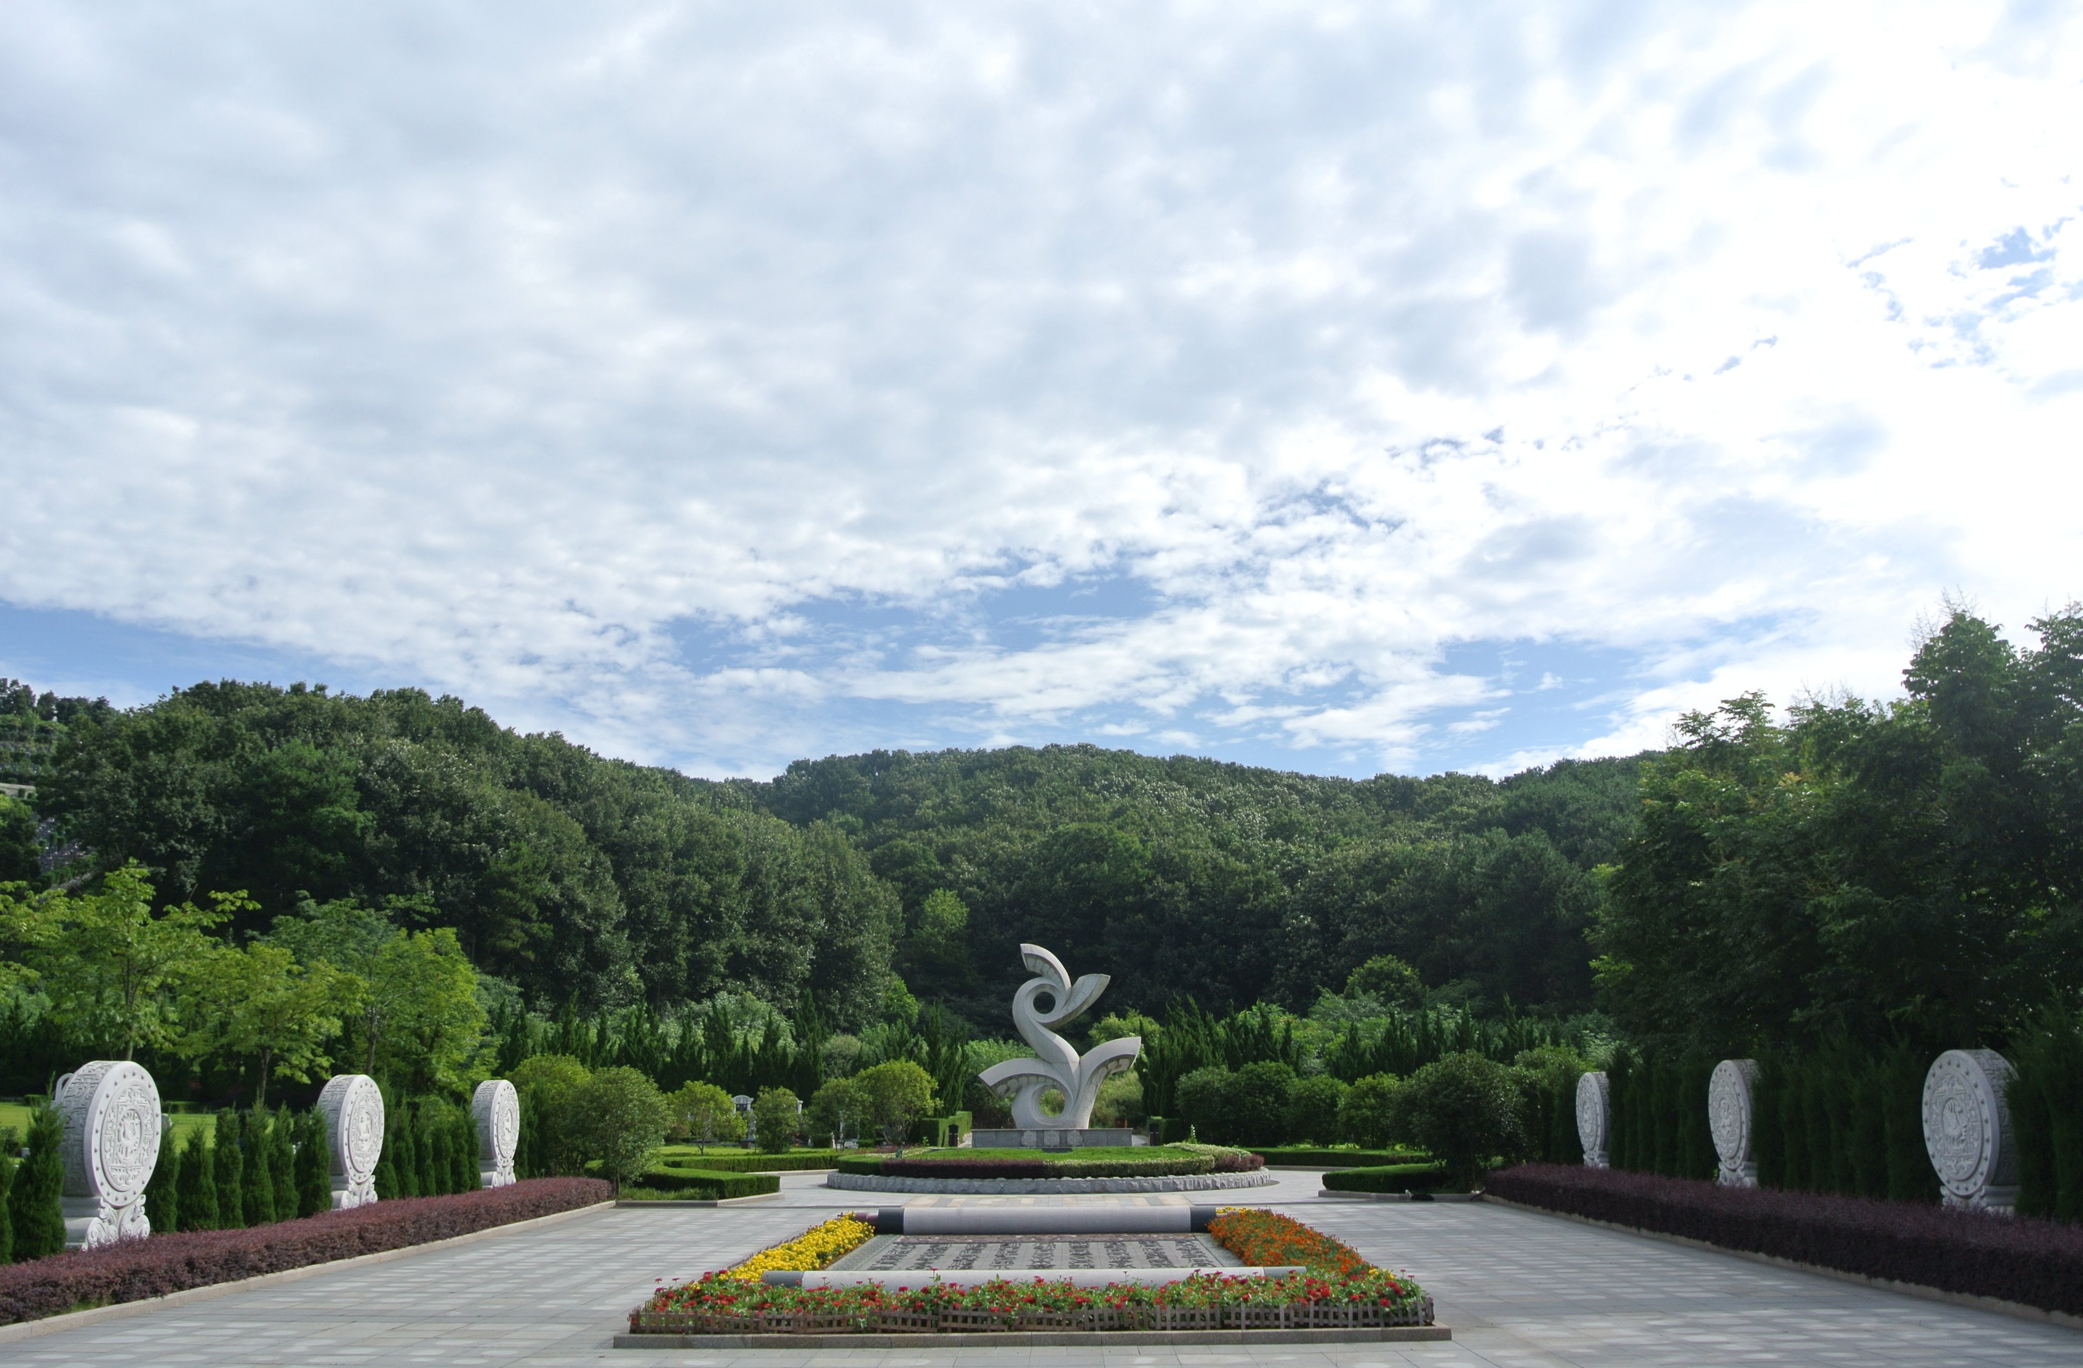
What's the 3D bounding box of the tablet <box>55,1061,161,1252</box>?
[{"bbox_3d":[-9.406,4.810,17.312,0.520,2.100,1.420,0,-14,0],"label":"tablet"}]

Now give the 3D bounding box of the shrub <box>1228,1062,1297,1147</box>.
[{"bbox_3d":[7.301,13.836,57.120,2.352,2.856,2.352,-1,-14,0],"label":"shrub"}]

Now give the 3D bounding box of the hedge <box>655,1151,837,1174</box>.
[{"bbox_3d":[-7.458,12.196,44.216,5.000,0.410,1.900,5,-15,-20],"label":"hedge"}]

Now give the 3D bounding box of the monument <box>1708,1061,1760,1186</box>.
[{"bbox_3d":[9.400,6.133,23.344,0.386,2.050,1.445,-1,-14,0],"label":"monument"}]

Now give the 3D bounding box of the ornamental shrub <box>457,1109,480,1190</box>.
[{"bbox_3d":[-9.378,7.783,28.492,0.420,1.596,0.420,-1,-14,0],"label":"ornamental shrub"}]

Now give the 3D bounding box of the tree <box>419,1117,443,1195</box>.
[{"bbox_3d":[-9.396,7.389,26.686,0.403,1.546,0.403,-1,-14,0],"label":"tree"}]

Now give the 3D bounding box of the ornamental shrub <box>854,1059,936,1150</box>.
[{"bbox_3d":[-4.589,13.205,54.452,2.450,2.860,2.450,0,-14,0],"label":"ornamental shrub"}]

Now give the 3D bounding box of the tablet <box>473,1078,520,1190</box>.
[{"bbox_3d":[-9.366,7.873,29.902,0.386,2.050,1.445,-1,-14,0],"label":"tablet"}]

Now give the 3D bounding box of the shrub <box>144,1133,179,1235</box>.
[{"bbox_3d":[-9.307,5.406,18.401,0.420,1.420,0.420,0,-14,0],"label":"shrub"}]

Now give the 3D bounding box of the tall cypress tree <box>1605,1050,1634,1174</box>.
[{"bbox_3d":[9.450,7.211,28.427,0.487,2.402,0.487,-1,-14,0],"label":"tall cypress tree"}]

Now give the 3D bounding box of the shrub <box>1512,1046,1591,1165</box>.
[{"bbox_3d":[10.998,9.190,37.464,1.680,2.738,1.680,-1,-14,0],"label":"shrub"}]

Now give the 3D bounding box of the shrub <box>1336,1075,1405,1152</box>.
[{"bbox_3d":[11.177,14.526,58.956,2.277,2.652,2.227,0,-14,0],"label":"shrub"}]

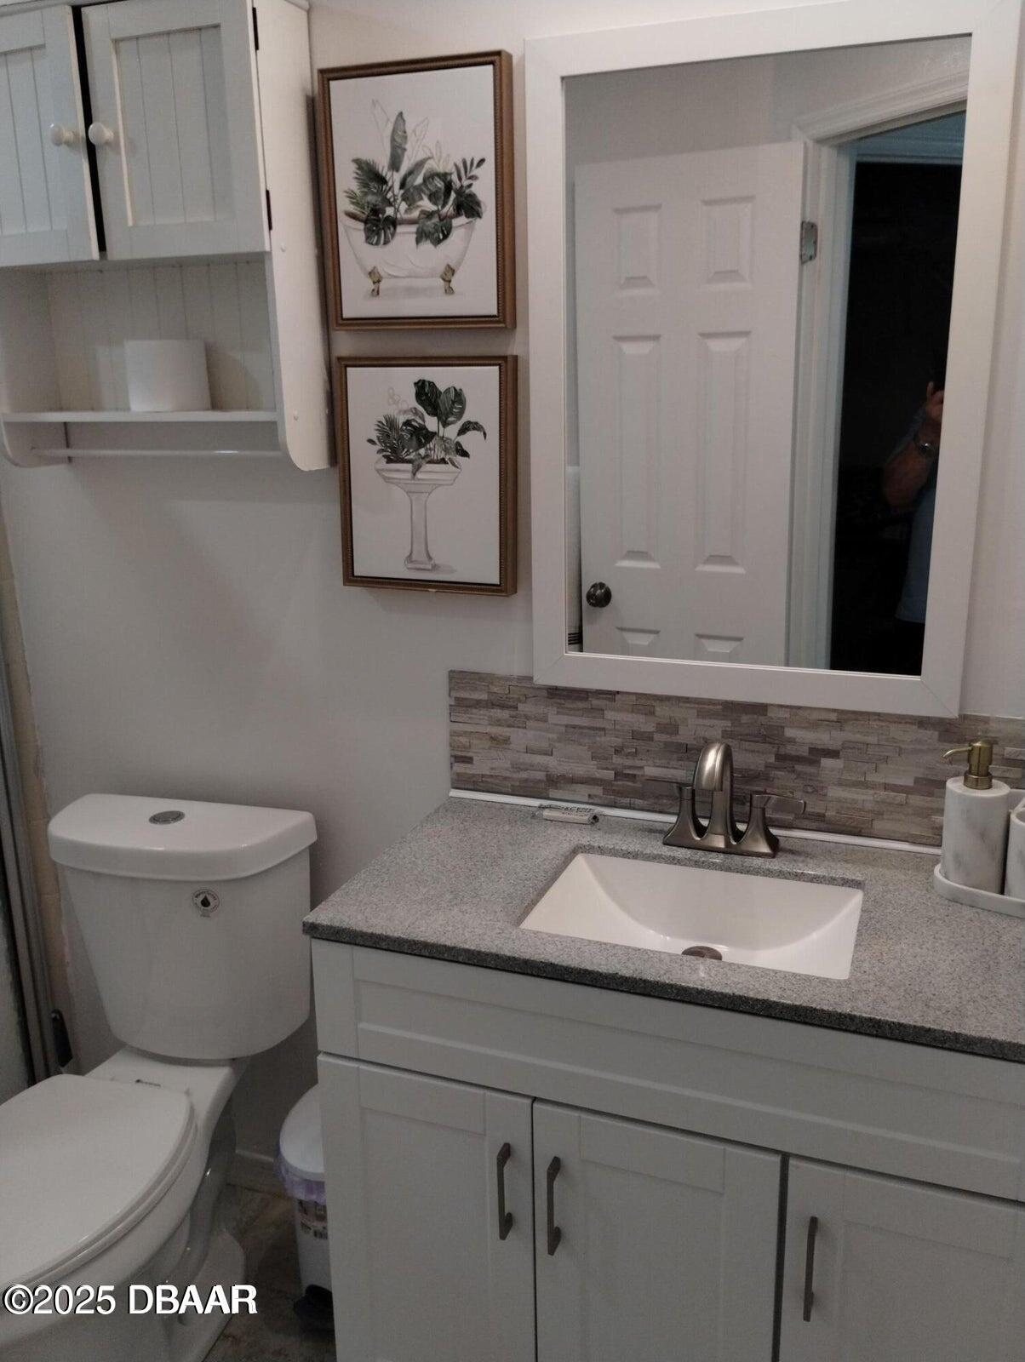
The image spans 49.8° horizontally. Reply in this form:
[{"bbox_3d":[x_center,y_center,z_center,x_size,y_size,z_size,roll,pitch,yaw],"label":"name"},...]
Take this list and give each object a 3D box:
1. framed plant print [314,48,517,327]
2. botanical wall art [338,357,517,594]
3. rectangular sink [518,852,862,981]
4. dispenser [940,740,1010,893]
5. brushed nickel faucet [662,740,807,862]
[{"bbox_3d":[-0.137,-0.701,1.610,0.284,0.358,0.037,4,16,20],"label":"framed plant print"},{"bbox_3d":[-0.131,-0.317,1.711,0.283,0.354,0.037,4,16,20],"label":"botanical wall art"},{"bbox_3d":[0.244,0.353,1.465,0.414,0.125,0.285,4,16,20],"label":"rectangular sink"},{"bbox_3d":[0.598,0.175,1.438,0.089,0.205,0.076,-1,15,-2],"label":"dispenser"},{"bbox_3d":[0.294,0.171,1.574,0.231,0.169,0.170,4,16,20],"label":"brushed nickel faucet"}]

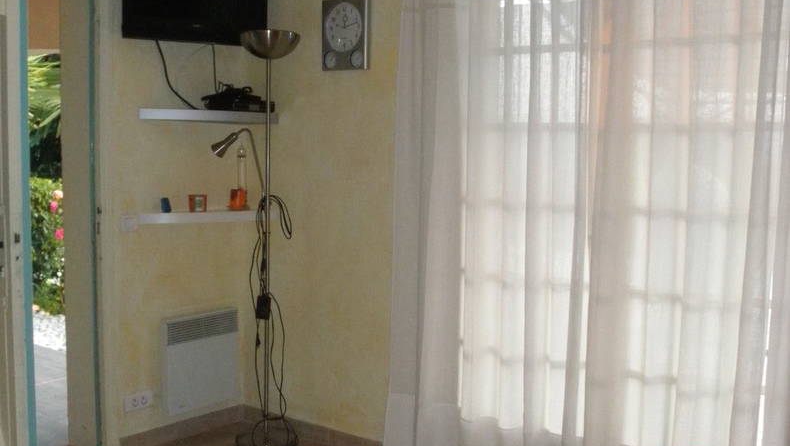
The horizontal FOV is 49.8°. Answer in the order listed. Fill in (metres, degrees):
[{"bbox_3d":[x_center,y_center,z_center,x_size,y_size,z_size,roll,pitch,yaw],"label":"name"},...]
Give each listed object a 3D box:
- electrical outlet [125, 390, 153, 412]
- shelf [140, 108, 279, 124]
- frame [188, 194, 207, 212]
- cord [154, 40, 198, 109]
[{"bbox_3d":[-1.174,0.819,3.908,0.014,0.078,0.150,4,5,38],"label":"electrical outlet"},{"bbox_3d":[-0.857,-0.497,3.985,0.266,0.047,0.607,4,5,38],"label":"shelf"},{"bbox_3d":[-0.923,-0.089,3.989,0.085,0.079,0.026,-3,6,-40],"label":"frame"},{"bbox_3d":[-0.985,-0.666,3.854,0.041,0.286,0.215,4,5,38],"label":"cord"}]

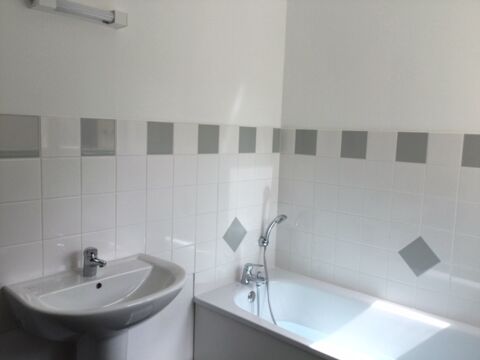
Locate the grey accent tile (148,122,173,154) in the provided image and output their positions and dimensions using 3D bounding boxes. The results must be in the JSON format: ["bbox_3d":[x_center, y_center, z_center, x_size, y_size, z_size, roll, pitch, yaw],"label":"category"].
[{"bbox_3d":[-0.361,-0.187,1.933,0.010,0.142,0.150,8,8,41],"label":"grey accent tile"}]

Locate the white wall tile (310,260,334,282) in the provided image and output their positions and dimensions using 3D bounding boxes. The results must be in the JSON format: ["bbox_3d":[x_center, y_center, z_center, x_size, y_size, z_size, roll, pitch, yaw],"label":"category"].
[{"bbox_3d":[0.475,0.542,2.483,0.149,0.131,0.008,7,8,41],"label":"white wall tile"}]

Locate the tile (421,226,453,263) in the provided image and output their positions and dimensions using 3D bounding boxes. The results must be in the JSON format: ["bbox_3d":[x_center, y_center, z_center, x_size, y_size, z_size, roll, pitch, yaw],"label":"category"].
[{"bbox_3d":[0.936,0.307,2.051,0.150,0.150,0.010,7,8,41],"label":"tile"}]

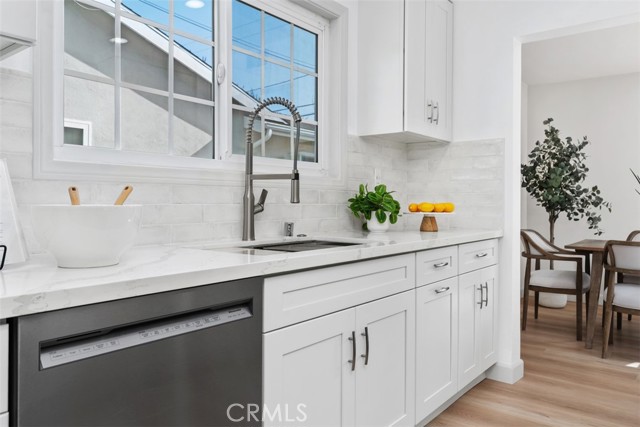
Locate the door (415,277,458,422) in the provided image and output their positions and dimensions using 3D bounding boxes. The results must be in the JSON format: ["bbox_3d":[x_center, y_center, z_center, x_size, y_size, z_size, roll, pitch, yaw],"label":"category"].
[{"bbox_3d":[0.560,0.632,2.225,0.022,0.612,0.454,1,2,40],"label":"door"}]

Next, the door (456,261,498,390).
[{"bbox_3d":[0.895,0.624,2.631,0.022,0.612,0.593,1,2,40],"label":"door"}]

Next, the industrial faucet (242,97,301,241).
[{"bbox_3d":[-0.198,-0.182,2.005,0.270,0.605,0.120,0,1,14],"label":"industrial faucet"}]

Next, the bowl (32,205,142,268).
[{"bbox_3d":[-0.606,0.055,1.210,0.260,0.158,0.260,0,1,0],"label":"bowl"}]

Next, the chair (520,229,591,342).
[{"bbox_3d":[2.047,0.584,4.034,0.570,0.840,0.570,1,1,39],"label":"chair"}]

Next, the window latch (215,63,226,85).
[{"bbox_3d":[-0.434,-0.609,2.021,0.020,0.094,0.033,1,1,39],"label":"window latch"}]

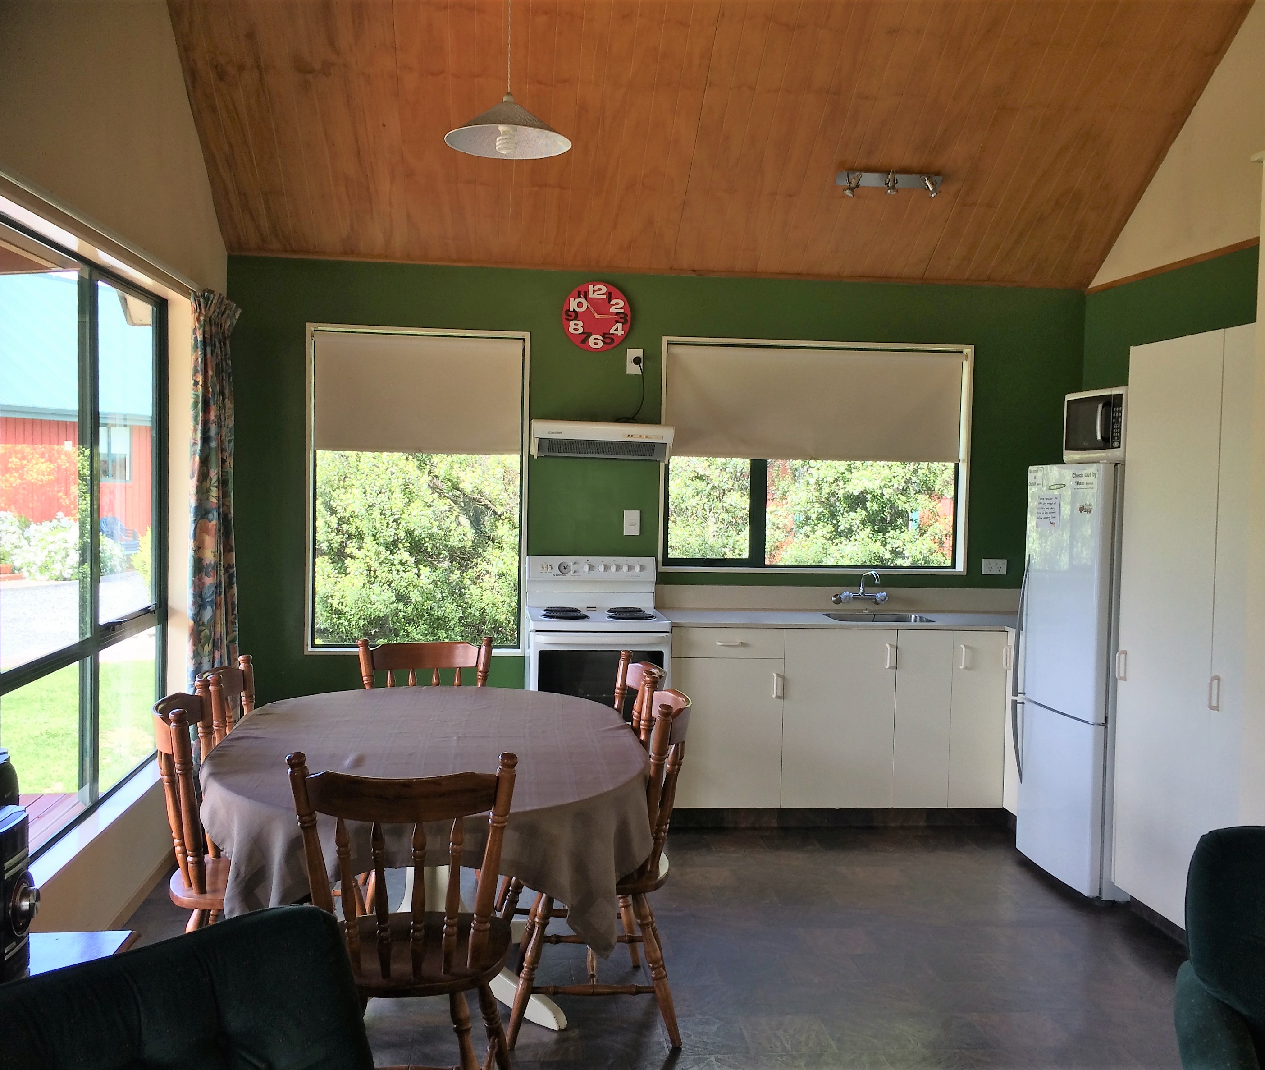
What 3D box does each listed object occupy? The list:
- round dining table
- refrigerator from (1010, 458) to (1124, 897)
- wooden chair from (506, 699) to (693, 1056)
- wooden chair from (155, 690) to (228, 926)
[{"bbox_3d":[-0.593,0.985,3.614,1.260,0.755,1.670,1,3,-7],"label":"round dining table"},{"bbox_3d":[1.944,0.546,4.639,0.690,1.630,0.580,1,3,-7],"label":"refrigerator"},{"bbox_3d":[-0.093,0.876,3.342,0.503,0.896,0.493,1,3,-6],"label":"wooden chair"},{"bbox_3d":[-0.978,0.863,3.235,0.503,0.896,0.493,1,3,-11],"label":"wooden chair"}]

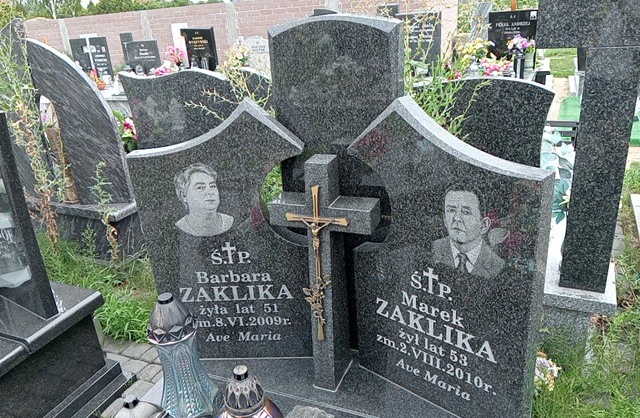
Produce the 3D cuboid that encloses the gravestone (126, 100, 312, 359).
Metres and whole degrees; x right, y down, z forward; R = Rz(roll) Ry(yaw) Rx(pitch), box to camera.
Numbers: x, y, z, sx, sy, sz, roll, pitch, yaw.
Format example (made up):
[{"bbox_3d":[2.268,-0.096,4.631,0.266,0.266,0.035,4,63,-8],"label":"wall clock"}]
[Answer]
[{"bbox_3d":[-0.277,0.093,1.593,0.511,0.846,0.066,-2,22,6],"label":"gravestone"}]

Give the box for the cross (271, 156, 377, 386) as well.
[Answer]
[{"bbox_3d":[0.018,0.197,1.488,0.300,0.685,0.146,5,24,24],"label":"cross"}]

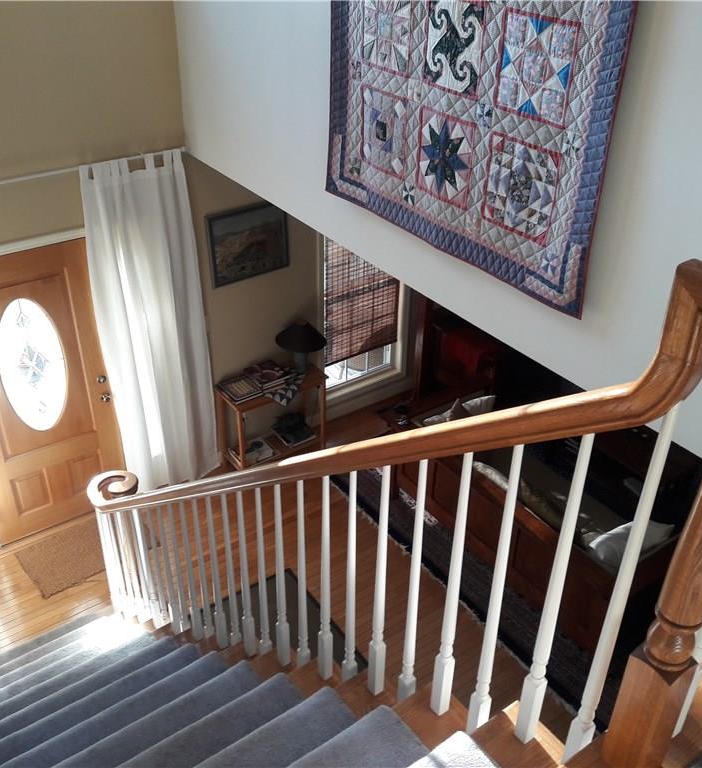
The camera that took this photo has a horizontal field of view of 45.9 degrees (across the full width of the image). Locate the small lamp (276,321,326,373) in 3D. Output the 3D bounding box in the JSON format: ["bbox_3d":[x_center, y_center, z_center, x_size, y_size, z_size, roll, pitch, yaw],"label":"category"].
[{"bbox_3d":[-0.367,-0.261,6.108,0.370,0.420,0.370,1,33,0],"label":"small lamp"}]

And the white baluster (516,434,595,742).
[{"bbox_3d":[0.364,0.400,1.503,0.033,0.765,0.033,-21,38,-30],"label":"white baluster"}]

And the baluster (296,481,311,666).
[{"bbox_3d":[-0.145,0.626,2.468,0.033,0.867,0.033,-21,39,-30],"label":"baluster"}]

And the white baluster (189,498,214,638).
[{"bbox_3d":[-0.577,0.785,3.275,0.033,0.861,0.033,-21,38,-30],"label":"white baluster"}]

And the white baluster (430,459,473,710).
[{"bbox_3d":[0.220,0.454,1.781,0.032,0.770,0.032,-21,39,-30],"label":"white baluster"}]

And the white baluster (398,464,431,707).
[{"bbox_3d":[0.146,0.521,1.939,0.033,0.867,0.033,-21,39,-30],"label":"white baluster"}]

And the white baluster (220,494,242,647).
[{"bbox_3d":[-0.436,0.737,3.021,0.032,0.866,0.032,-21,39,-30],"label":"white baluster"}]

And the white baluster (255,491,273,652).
[{"bbox_3d":[-0.291,0.678,2.733,0.033,0.867,0.033,-21,39,-30],"label":"white baluster"}]

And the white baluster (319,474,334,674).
[{"bbox_3d":[-0.070,0.559,2.309,0.033,0.765,0.033,-21,38,-30],"label":"white baluster"}]

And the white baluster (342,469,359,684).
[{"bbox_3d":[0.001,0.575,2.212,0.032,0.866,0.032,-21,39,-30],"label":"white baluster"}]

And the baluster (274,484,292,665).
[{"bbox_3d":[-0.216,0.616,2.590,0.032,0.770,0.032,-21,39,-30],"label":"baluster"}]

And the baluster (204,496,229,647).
[{"bbox_3d":[-0.504,0.718,3.115,0.033,0.765,0.033,-21,38,-30],"label":"baluster"}]

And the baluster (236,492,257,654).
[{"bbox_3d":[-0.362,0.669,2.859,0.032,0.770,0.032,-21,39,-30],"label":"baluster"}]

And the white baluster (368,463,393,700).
[{"bbox_3d":[0.076,0.507,2.042,0.033,0.774,0.033,-21,39,-30],"label":"white baluster"}]

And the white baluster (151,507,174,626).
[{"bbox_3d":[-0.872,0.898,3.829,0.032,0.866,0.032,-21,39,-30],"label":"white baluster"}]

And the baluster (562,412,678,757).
[{"bbox_3d":[0.436,0.406,1.389,0.033,0.880,0.033,-21,38,-30],"label":"baluster"}]

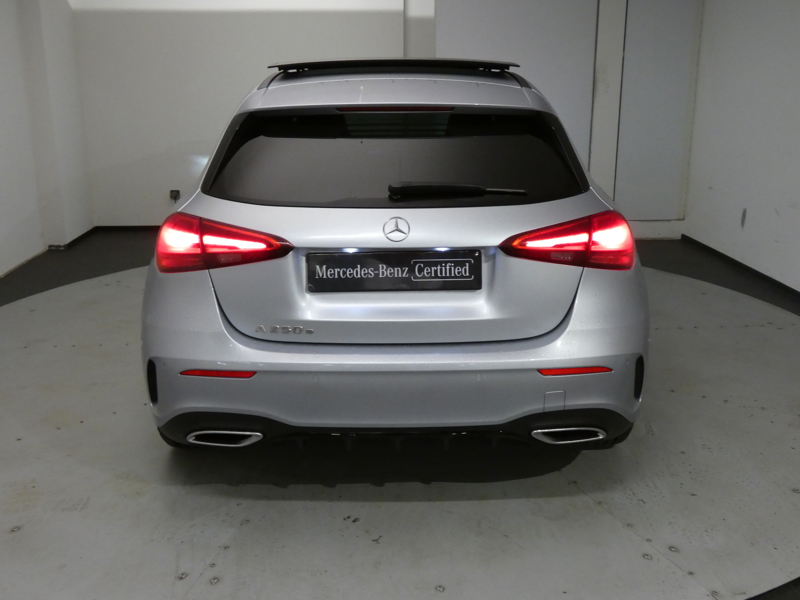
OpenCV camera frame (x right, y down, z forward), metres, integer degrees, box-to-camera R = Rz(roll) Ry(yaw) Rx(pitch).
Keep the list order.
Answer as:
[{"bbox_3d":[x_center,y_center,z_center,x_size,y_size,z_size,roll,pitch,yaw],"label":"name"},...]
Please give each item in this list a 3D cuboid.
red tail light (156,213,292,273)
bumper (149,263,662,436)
[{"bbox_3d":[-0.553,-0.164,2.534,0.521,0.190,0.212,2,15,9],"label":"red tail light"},{"bbox_3d":[-0.015,0.172,2.632,1.760,0.520,0.490,0,15,-1],"label":"bumper"}]

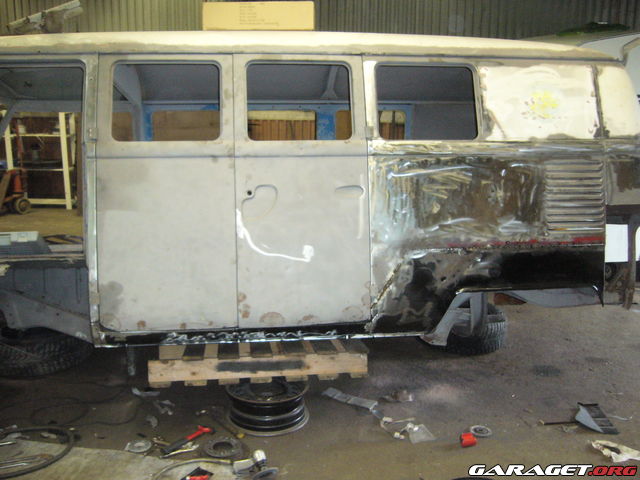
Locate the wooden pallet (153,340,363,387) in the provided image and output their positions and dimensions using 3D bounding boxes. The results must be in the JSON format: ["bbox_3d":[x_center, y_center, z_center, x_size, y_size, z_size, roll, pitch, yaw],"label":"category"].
[{"bbox_3d":[-0.356,0.549,3.604,1.053,0.138,1.000,-1,9,-8],"label":"wooden pallet"}]

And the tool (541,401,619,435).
[{"bbox_3d":[1.210,0.824,3.081,0.333,0.090,0.261,0,9,2],"label":"tool"}]

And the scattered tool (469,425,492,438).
[{"bbox_3d":[0.738,0.876,2.957,0.096,0.015,0.096,0,8,0],"label":"scattered tool"}]

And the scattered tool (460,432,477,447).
[{"bbox_3d":[0.654,0.877,2.847,0.066,0.046,0.050,0,8,0],"label":"scattered tool"}]

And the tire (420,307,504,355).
[{"bbox_3d":[0.949,0.588,4.286,0.556,0.190,0.556,0,8,0],"label":"tire"}]

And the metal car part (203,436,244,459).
[{"bbox_3d":[-0.424,0.894,2.797,0.170,0.025,0.170,0,8,0],"label":"metal car part"}]

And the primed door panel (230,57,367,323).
[{"bbox_3d":[-0.070,-0.221,2.867,0.588,1.197,0.080,-1,-3,-6],"label":"primed door panel"}]

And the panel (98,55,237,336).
[{"bbox_3d":[-0.669,-0.214,2.864,0.592,1.217,0.080,-1,-3,-6],"label":"panel"}]

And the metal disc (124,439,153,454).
[{"bbox_3d":[-0.794,0.906,2.841,0.110,0.009,0.108,1,12,0],"label":"metal disc"}]

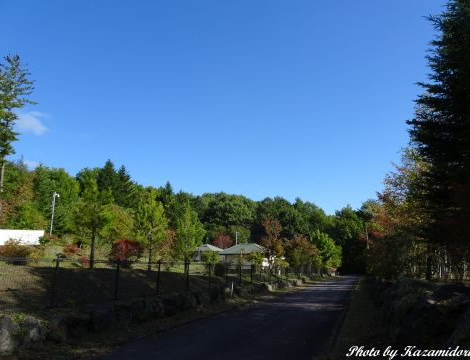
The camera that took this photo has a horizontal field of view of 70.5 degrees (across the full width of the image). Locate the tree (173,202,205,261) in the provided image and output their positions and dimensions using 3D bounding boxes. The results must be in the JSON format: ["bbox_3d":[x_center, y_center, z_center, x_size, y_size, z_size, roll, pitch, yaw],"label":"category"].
[{"bbox_3d":[-3.623,4.539,26.500,2.548,5.431,2.548,0,-14,0],"label":"tree"}]

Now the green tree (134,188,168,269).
[{"bbox_3d":[-5.586,3.272,22.000,2.248,5.387,2.248,0,-14,0],"label":"green tree"}]

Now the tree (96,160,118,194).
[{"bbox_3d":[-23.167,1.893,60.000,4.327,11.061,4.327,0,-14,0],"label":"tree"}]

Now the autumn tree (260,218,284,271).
[{"bbox_3d":[3.948,7.085,36.000,2.596,5.739,2.596,0,-14,0],"label":"autumn tree"}]

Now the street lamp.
[{"bbox_3d":[-20.667,4.111,38.000,0.850,5.386,0.350,-5,-15,19],"label":"street lamp"}]

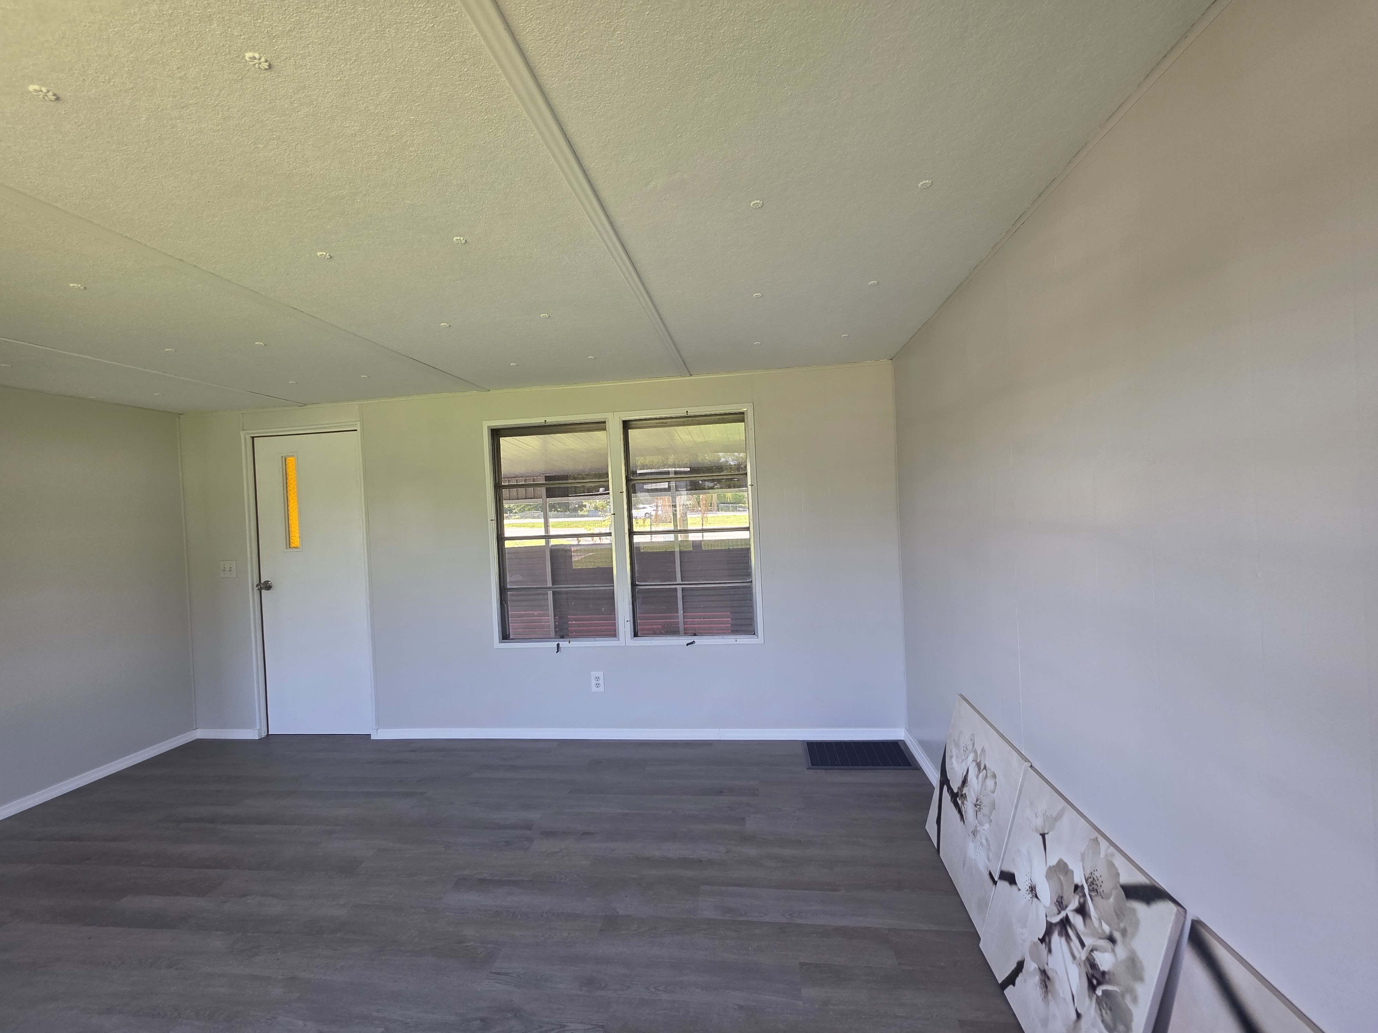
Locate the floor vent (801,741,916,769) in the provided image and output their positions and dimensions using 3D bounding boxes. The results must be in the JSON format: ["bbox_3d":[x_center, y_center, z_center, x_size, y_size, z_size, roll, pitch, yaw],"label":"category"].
[{"bbox_3d":[0.886,1.248,2.728,0.545,0.015,0.315,-3,1,7],"label":"floor vent"}]

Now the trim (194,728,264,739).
[{"bbox_3d":[-3.021,1.431,3.403,0.481,0.068,0.015,-3,1,7],"label":"trim"}]

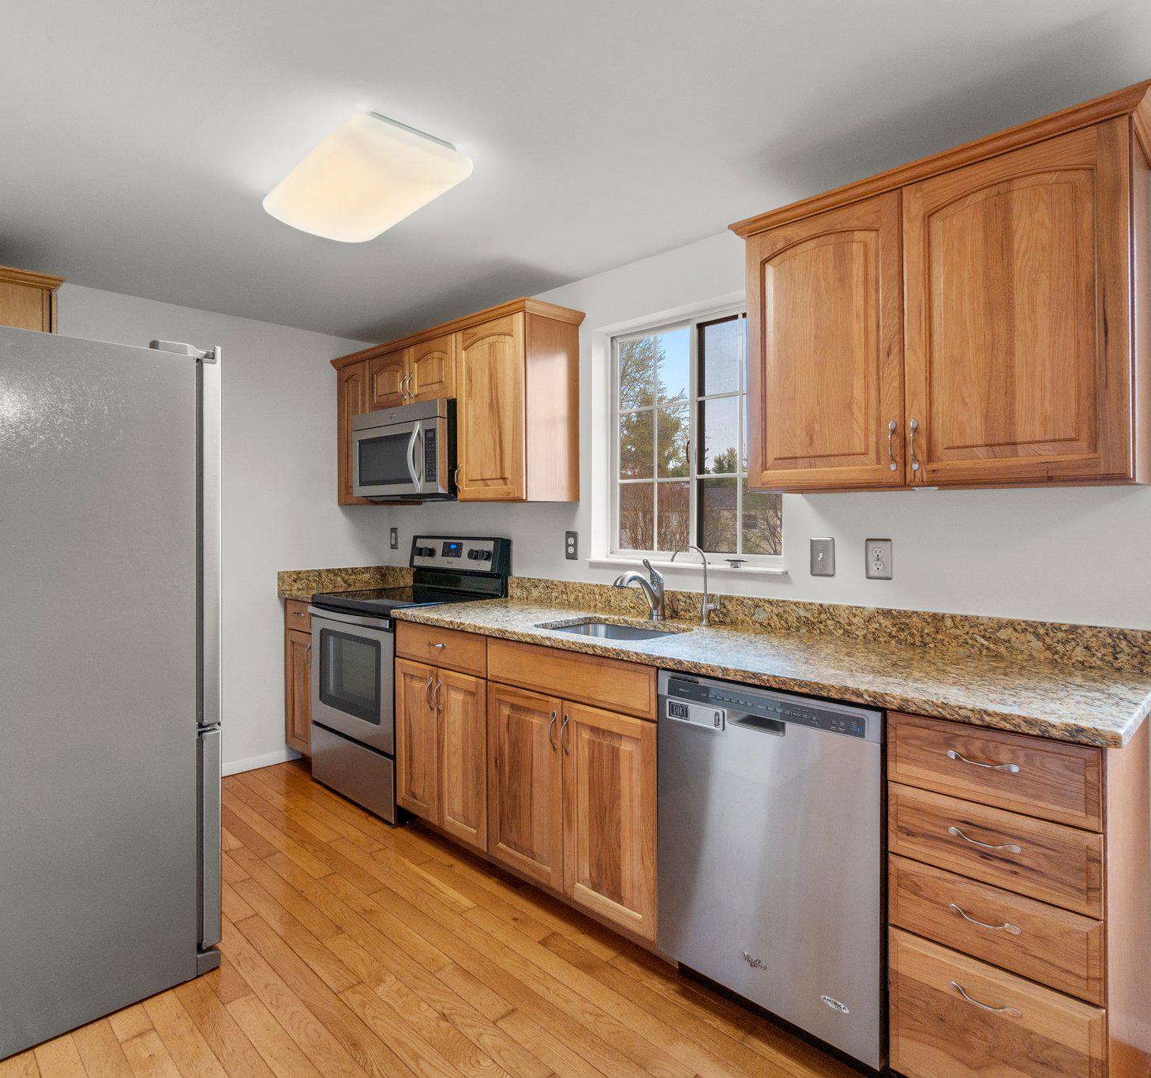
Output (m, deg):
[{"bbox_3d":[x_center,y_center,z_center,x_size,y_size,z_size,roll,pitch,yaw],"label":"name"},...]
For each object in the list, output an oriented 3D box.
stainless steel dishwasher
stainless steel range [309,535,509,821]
[{"bbox_3d":[0.654,0.772,1.854,0.636,0.833,0.599,-1,2,-45],"label":"stainless steel dishwasher"},{"bbox_3d":[-0.799,0.604,3.299,0.677,1.207,0.759,-1,2,-45],"label":"stainless steel range"}]

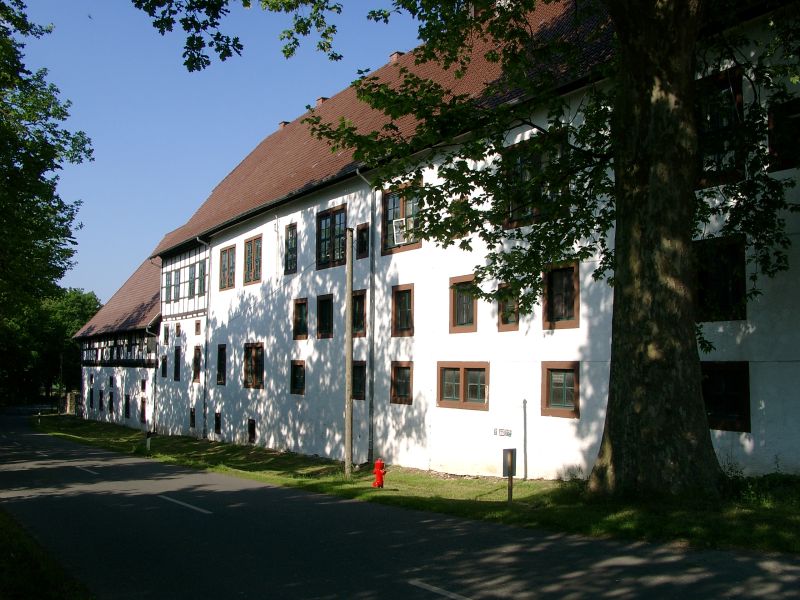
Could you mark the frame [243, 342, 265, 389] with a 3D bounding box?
[{"bbox_3d":[-5.809,2.625,31.546,0.160,1.809,1.968,3,-6,-33],"label":"frame"}]

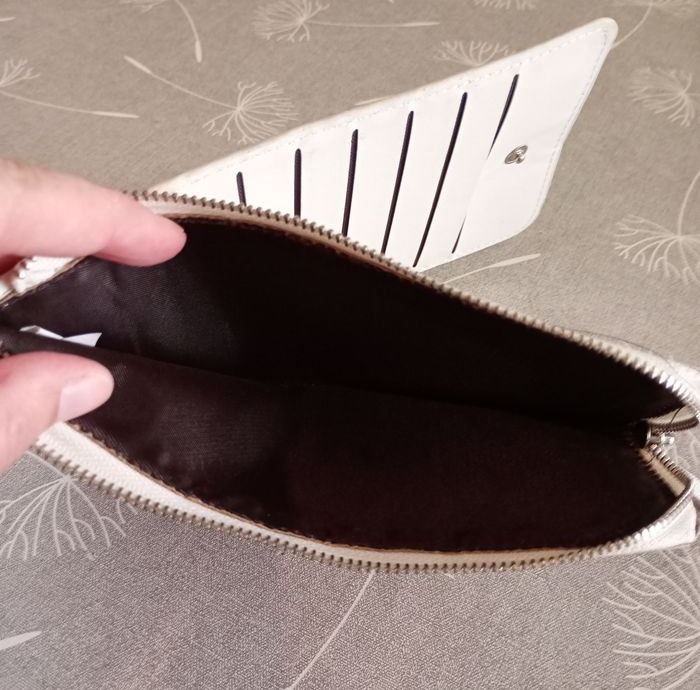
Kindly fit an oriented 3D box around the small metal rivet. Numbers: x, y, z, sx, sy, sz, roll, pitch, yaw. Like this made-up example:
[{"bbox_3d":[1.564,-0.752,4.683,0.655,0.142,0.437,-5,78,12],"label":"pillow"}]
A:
[{"bbox_3d":[0.054,-0.059,0.241,0.009,0.009,0.003,-23,70,-14],"label":"small metal rivet"}]

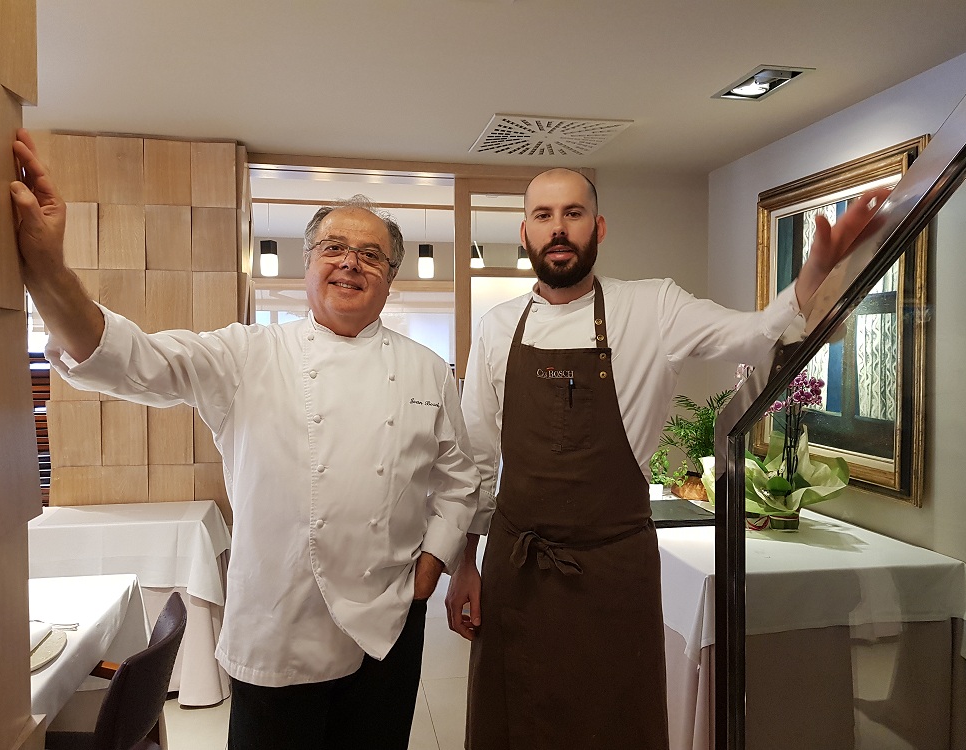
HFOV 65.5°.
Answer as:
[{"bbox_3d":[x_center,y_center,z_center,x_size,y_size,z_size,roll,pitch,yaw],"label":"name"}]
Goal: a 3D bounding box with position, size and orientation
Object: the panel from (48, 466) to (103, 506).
[{"bbox_3d":[-1.837,0.559,3.399,0.215,0.290,0.030,0,2,-12],"label":"panel"}]

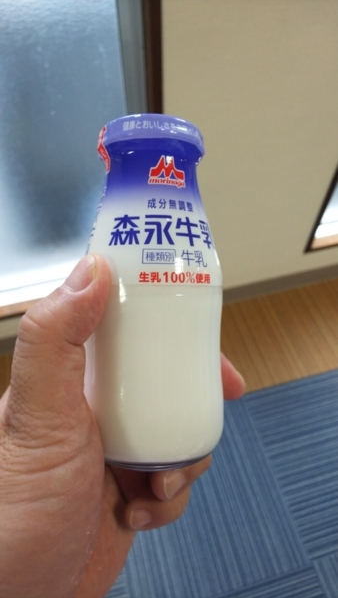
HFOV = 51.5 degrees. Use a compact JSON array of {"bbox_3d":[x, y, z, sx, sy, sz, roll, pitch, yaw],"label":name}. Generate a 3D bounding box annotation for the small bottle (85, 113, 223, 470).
[{"bbox_3d":[-0.007,-0.003,0.155,0.061,0.061,0.135,-1,92,-21],"label":"small bottle"}]

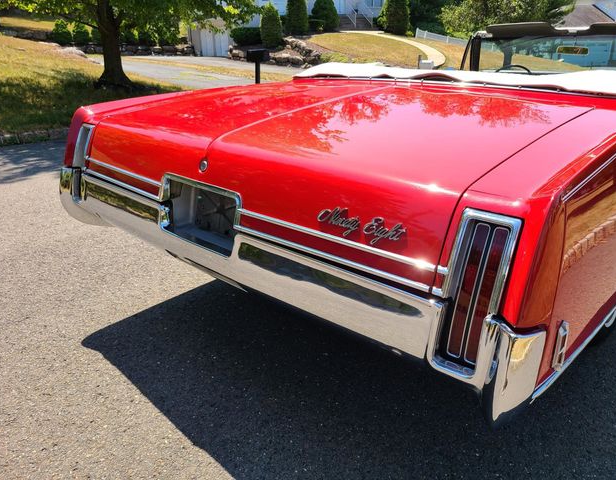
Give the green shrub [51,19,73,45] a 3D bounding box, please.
[{"bbox_3d":[-12.820,-10.828,25.000,1.000,1.270,1.000,-8,22,-24],"label":"green shrub"}]

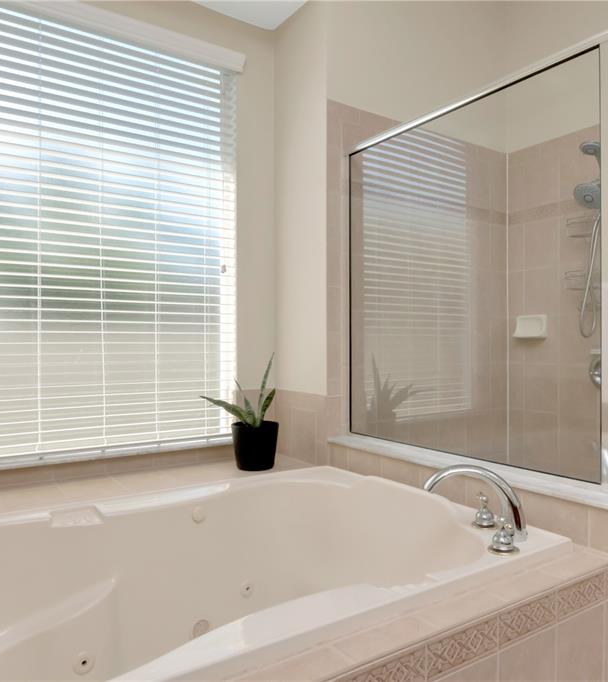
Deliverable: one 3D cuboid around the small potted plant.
[{"bbox_3d":[-0.267,0.300,2.289,0.402,0.496,0.296,1,-1,-34],"label":"small potted plant"}]

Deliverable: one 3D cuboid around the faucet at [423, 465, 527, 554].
[{"bbox_3d":[0.457,0.429,1.448,0.268,0.193,0.265,0,-1,5],"label":"faucet"}]

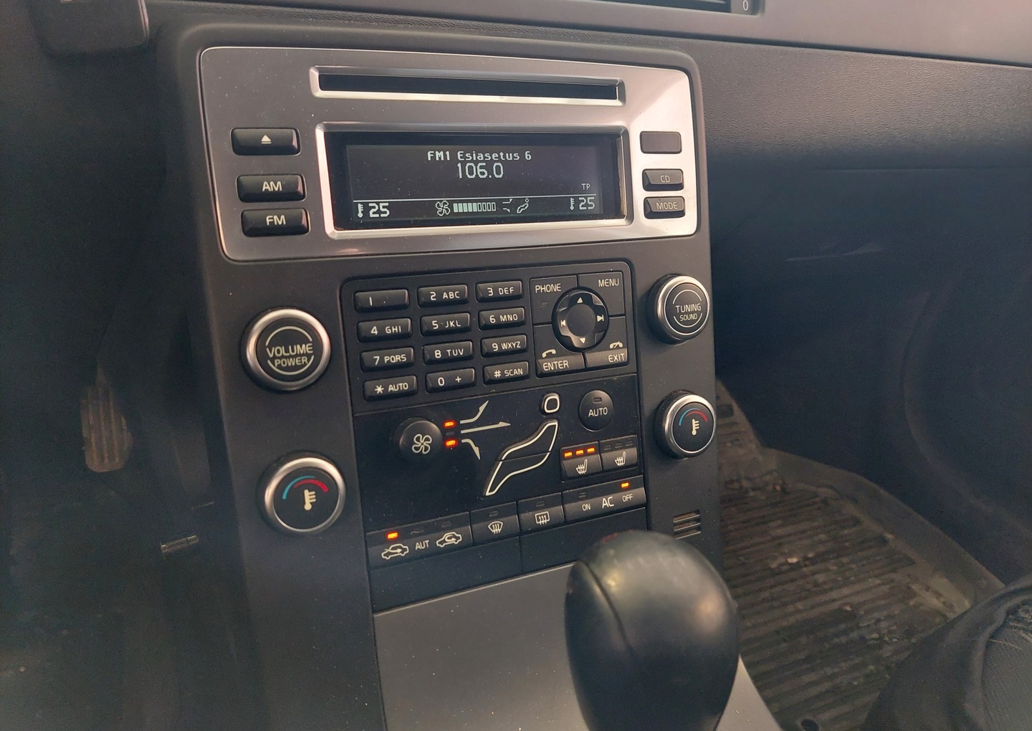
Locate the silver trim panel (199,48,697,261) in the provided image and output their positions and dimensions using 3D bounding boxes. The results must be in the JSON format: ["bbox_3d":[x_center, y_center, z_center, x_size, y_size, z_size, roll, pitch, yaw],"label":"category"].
[{"bbox_3d":[-0.016,-0.087,0.313,0.212,0.078,0.014,-7,5,-24],"label":"silver trim panel"}]

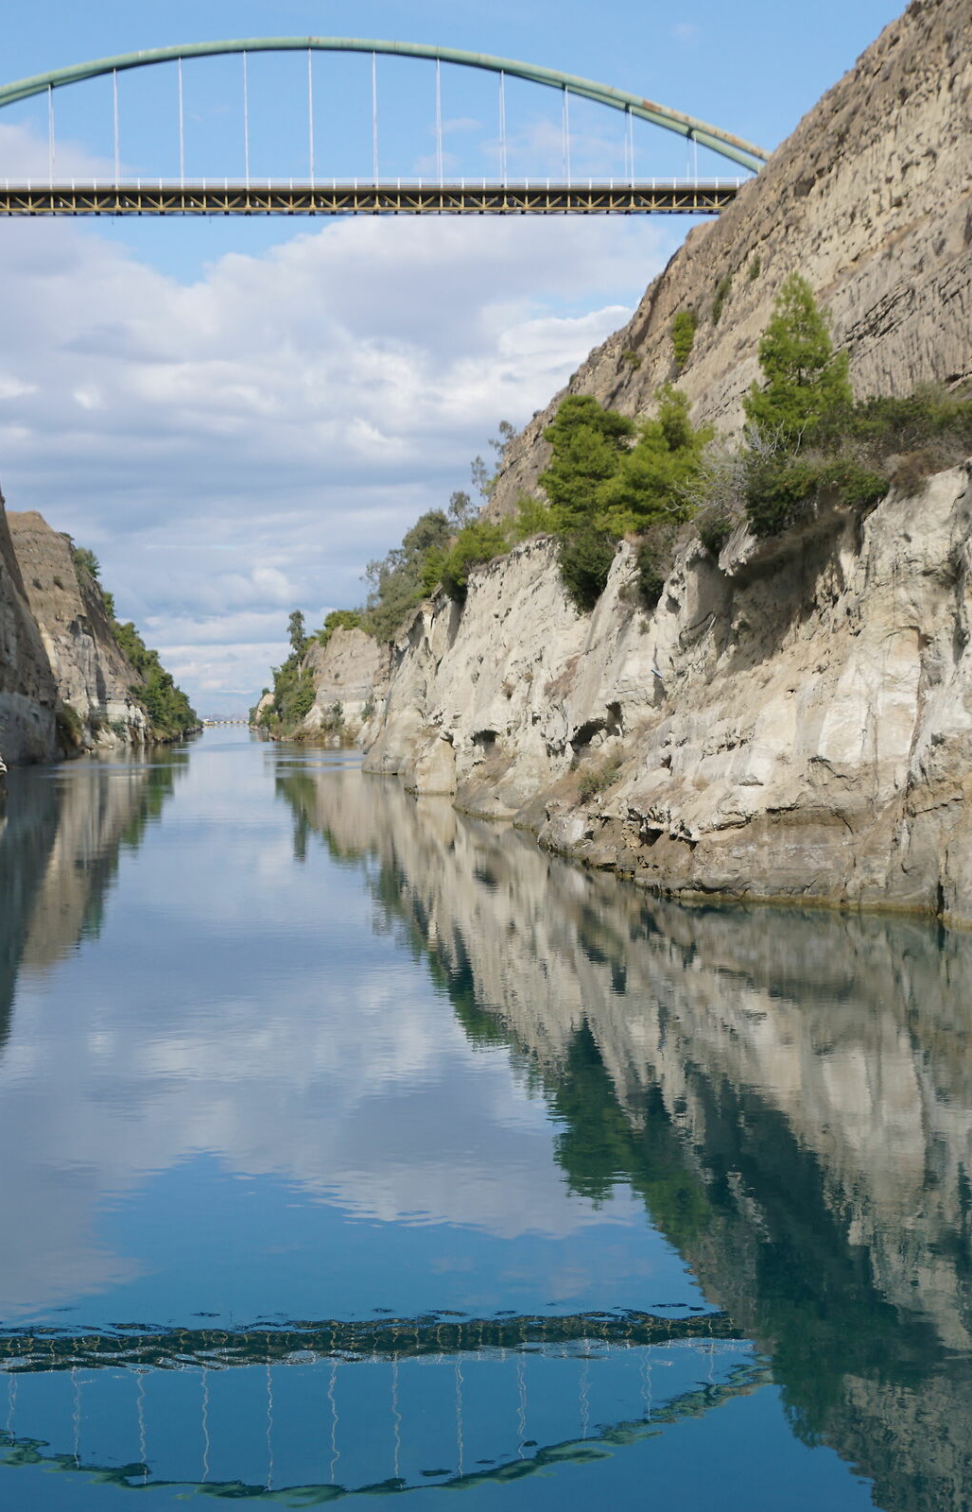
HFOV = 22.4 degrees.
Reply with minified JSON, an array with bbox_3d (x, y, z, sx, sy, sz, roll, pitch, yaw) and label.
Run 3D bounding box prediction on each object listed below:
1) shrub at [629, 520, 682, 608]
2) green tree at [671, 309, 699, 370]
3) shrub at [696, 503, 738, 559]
[{"bbox_3d":[5.410,-6.140,78.500,1.590,2.770,1.600,-1,1,3],"label":"shrub"},{"bbox_3d":[12.820,-26.780,158.000,1.820,3.880,1.900,-1,1,3],"label":"green tree"},{"bbox_3d":[6.520,-6.340,69.500,1.150,1.550,1.200,-1,1,3],"label":"shrub"}]

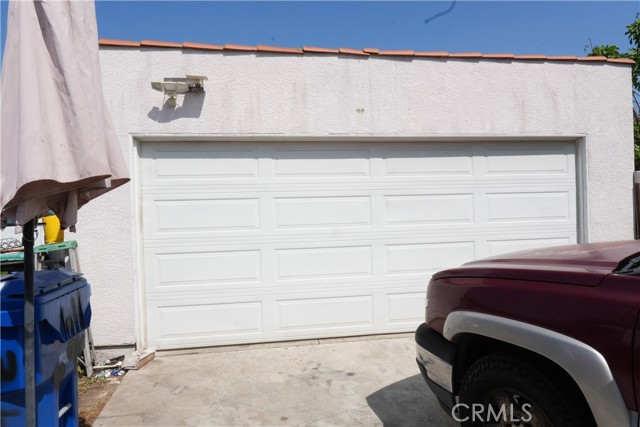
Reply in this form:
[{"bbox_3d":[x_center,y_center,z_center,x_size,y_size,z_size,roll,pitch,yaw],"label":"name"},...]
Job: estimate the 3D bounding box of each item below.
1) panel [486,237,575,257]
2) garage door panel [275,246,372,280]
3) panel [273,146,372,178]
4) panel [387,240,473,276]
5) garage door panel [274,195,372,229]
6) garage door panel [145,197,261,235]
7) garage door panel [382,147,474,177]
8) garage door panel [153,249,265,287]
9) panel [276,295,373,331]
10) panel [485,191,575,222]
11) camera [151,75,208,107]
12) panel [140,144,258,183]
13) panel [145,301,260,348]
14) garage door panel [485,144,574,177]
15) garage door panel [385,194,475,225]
[{"bbox_3d":[2.403,0.455,4.876,1.068,0.333,0.050,-2,1,-9],"label":"panel"},{"bbox_3d":[0.051,0.521,4.511,1.038,0.333,0.050,-2,1,-9],"label":"garage door panel"},{"bbox_3d":[0.022,-0.543,4.497,1.051,0.348,0.050,-2,1,-9],"label":"panel"},{"bbox_3d":[1.216,0.493,4.692,1.051,0.348,0.050,-2,1,-9],"label":"panel"},{"bbox_3d":[0.035,-0.010,4.505,1.051,0.348,0.050,-2,1,-9],"label":"garage door panel"},{"bbox_3d":[-1.133,0.021,4.325,1.051,0.348,0.050,-2,1,-9],"label":"garage door panel"},{"bbox_3d":[1.192,-0.578,4.677,1.038,0.333,0.050,-2,1,-9],"label":"garage door panel"},{"bbox_3d":[-1.120,0.554,4.332,1.051,0.348,0.050,-2,1,-9],"label":"garage door panel"},{"bbox_3d":[0.065,1.055,4.519,1.038,0.333,0.050,-2,1,-9],"label":"panel"},{"bbox_3d":[2.389,-0.078,4.868,1.068,0.333,0.050,-2,1,-9],"label":"panel"},{"bbox_3d":[-1.309,-1.136,4.018,0.500,0.280,0.250,-2,1,-9],"label":"camera"},{"bbox_3d":[-1.176,-0.511,4.310,1.098,0.353,0.050,-2,1,-9],"label":"panel"},{"bbox_3d":[-1.107,1.093,4.340,1.061,0.363,0.050,-2,1,-9],"label":"panel"},{"bbox_3d":[2.376,-0.611,4.861,1.068,0.333,0.050,-2,1,-9],"label":"garage door panel"},{"bbox_3d":[1.206,-0.045,4.685,1.038,0.333,0.050,-2,1,-9],"label":"garage door panel"}]

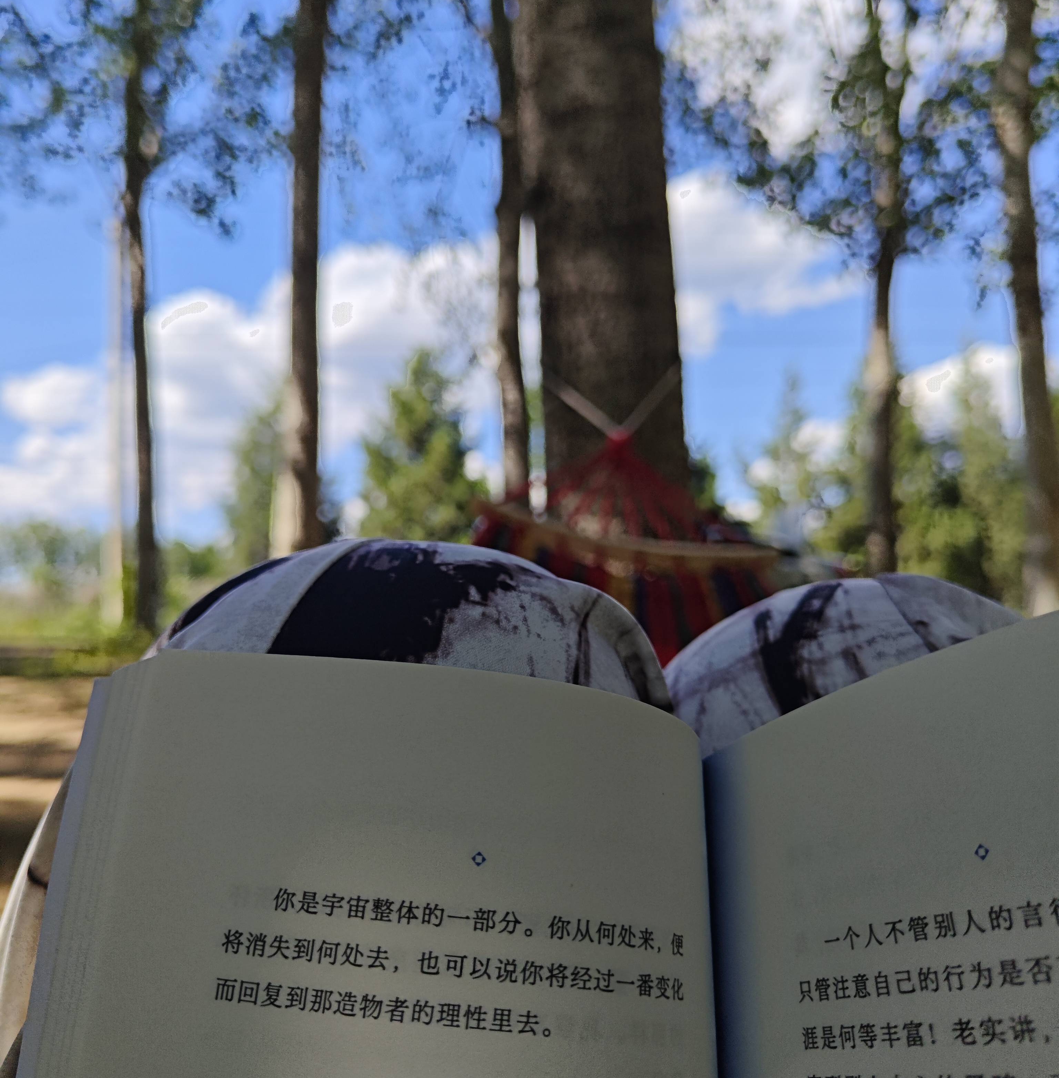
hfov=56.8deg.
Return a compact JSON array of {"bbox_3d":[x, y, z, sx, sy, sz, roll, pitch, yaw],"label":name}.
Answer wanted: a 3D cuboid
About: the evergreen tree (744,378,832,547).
[{"bbox_3d":[5.300,-0.750,20.000,2.100,5.200,2.100,-1,-3,0],"label":"evergreen tree"}]

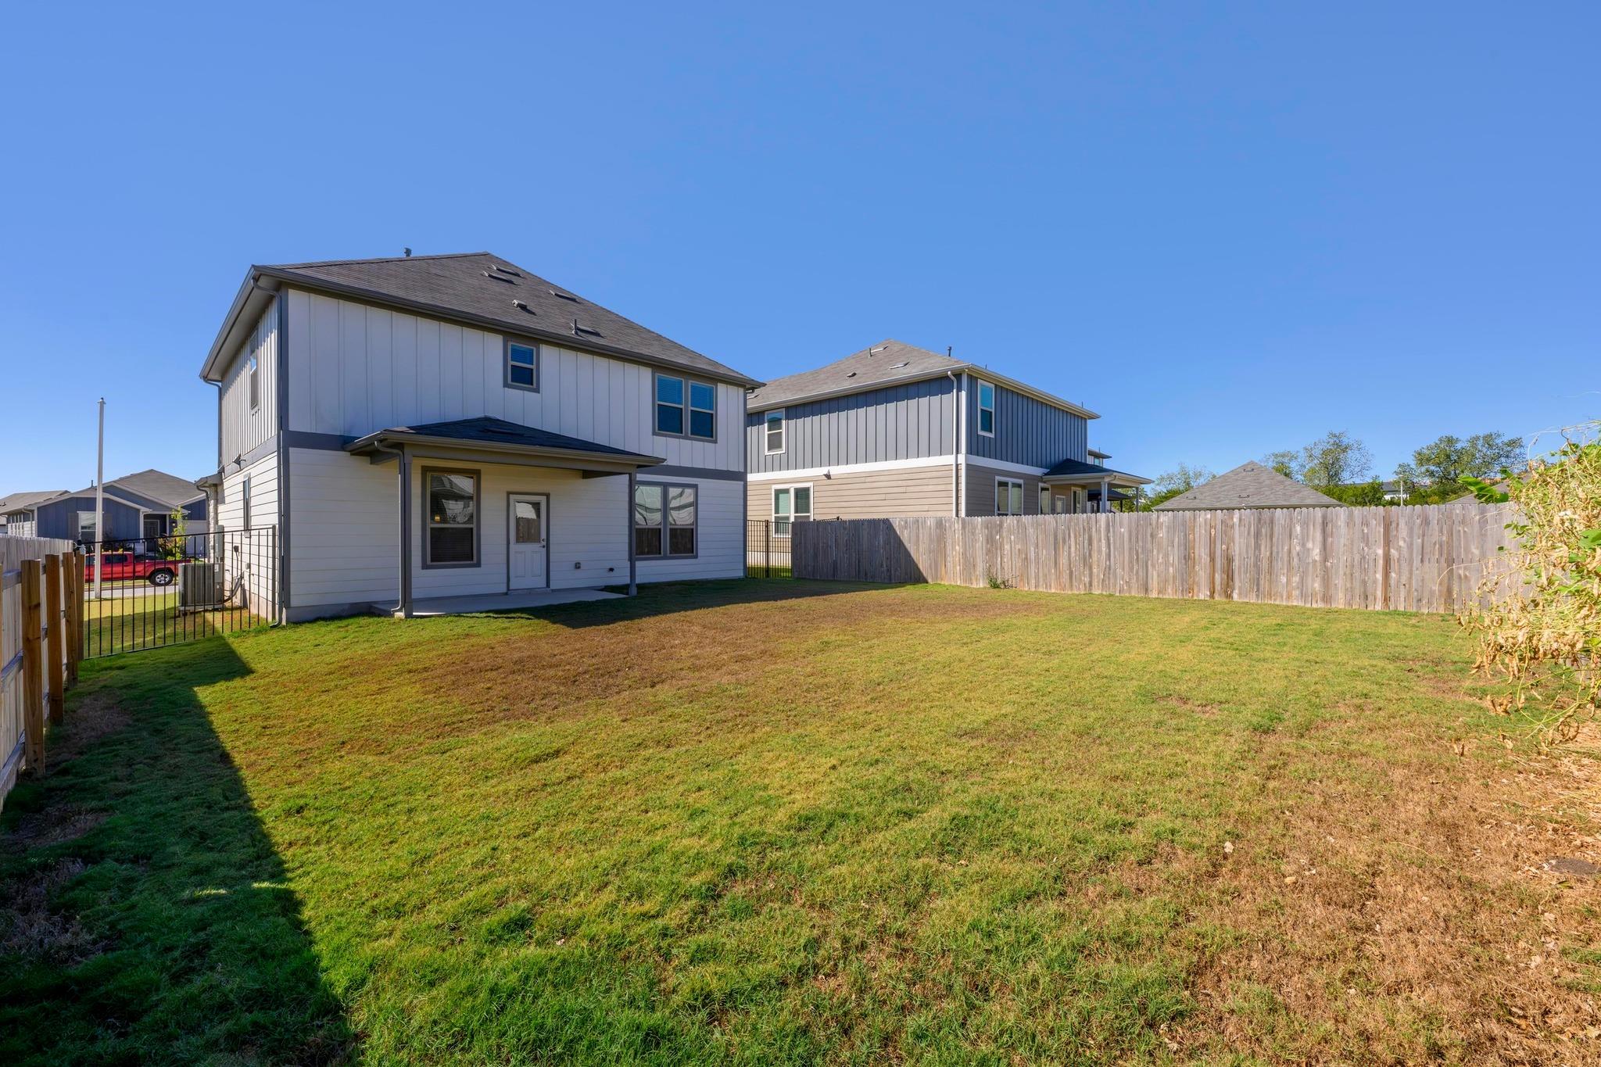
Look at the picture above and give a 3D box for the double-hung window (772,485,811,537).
[{"bbox_3d":[-0.310,-0.820,23.200,2.060,1.970,0.140,0,1,43],"label":"double-hung window"}]

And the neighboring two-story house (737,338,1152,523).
[{"bbox_3d":[3.070,-3.480,27.100,19.400,9.500,11.250,0,1,43],"label":"neighboring two-story house"}]

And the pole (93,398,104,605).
[{"bbox_3d":[-32.600,-1.640,29.000,0.240,9.300,0.240,0,1,43],"label":"pole"}]

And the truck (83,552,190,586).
[{"bbox_3d":[-37.800,2.030,34.400,2.030,1.920,5.850,0,1,43],"label":"truck"}]

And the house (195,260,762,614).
[{"bbox_3d":[-9.780,-3.160,18.600,17.700,9.650,11.250,0,1,43],"label":"house"}]

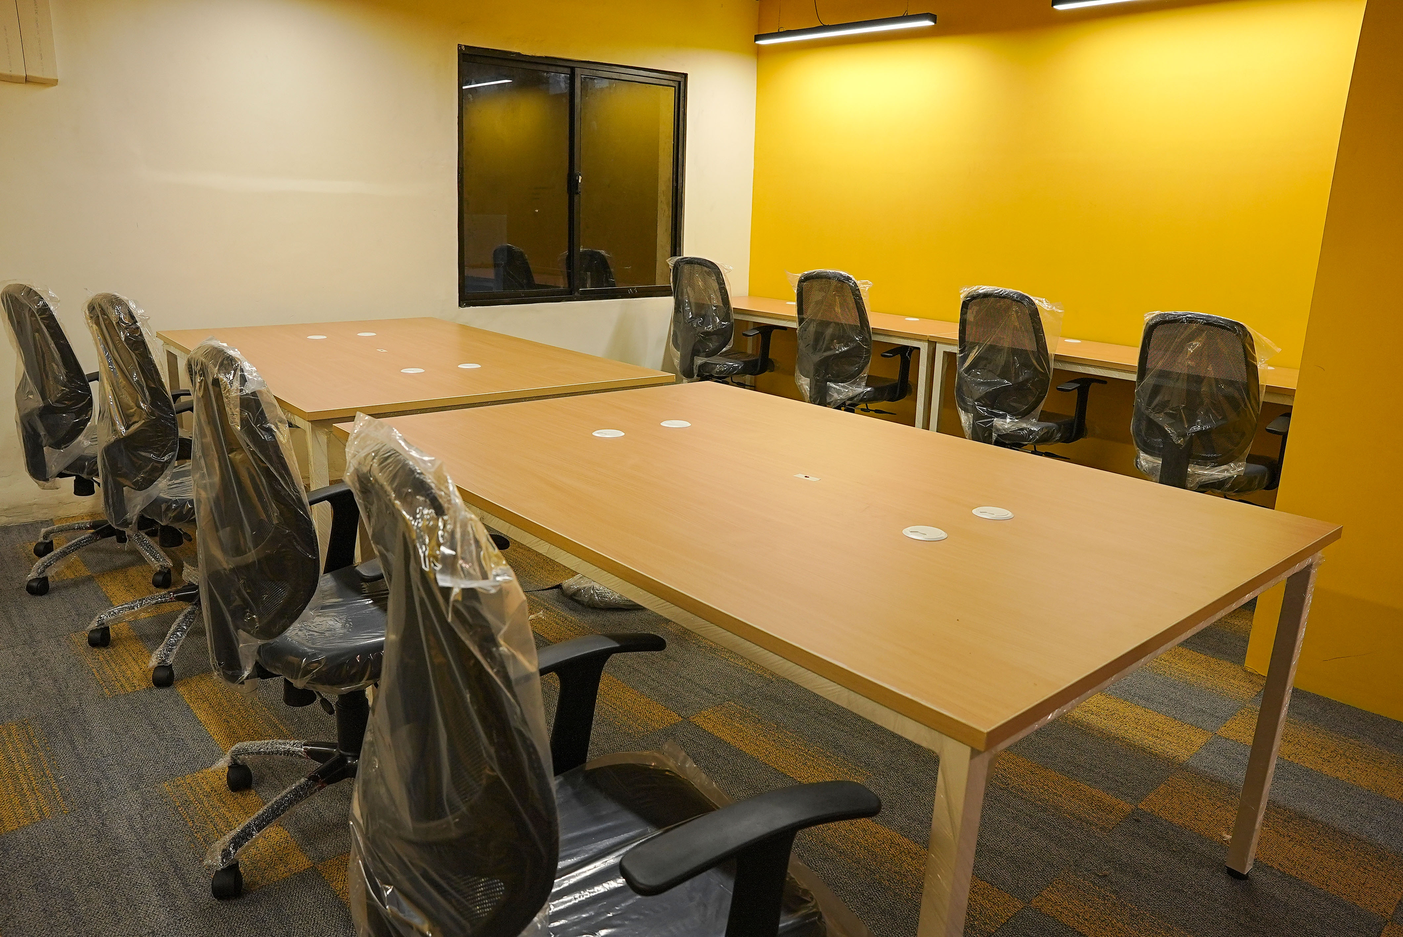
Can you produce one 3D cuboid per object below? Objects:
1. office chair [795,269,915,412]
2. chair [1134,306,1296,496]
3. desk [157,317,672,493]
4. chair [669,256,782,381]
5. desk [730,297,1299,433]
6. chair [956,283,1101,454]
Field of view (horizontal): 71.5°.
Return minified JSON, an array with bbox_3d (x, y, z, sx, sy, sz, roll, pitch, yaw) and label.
[{"bbox_3d":[0.745,-0.478,4.957,0.620,1.000,0.620,-11,20,-40],"label":"office chair"},{"bbox_3d":[1.847,-0.061,3.551,0.620,1.000,0.620,-7,18,-32],"label":"chair"},{"bbox_3d":[-1.126,-0.059,3.607,1.200,0.750,1.800,-10,19,-38],"label":"desk"},{"bbox_3d":[0.107,-0.650,5.515,0.620,1.000,0.620,-12,20,-42],"label":"chair"},{"bbox_3d":[1.280,-0.313,4.902,0.600,0.750,3.600,-10,19,-38],"label":"desk"},{"bbox_3d":[1.349,-0.251,4.190,0.620,1.000,0.620,-8,18,-34],"label":"chair"}]

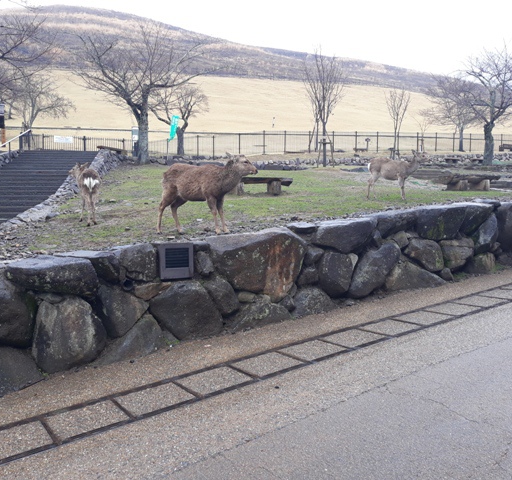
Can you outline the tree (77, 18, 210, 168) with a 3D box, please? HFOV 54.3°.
[{"bbox_3d":[-5.409,-7.091,24.000,6.500,6.900,6.000,0,5,0],"label":"tree"}]

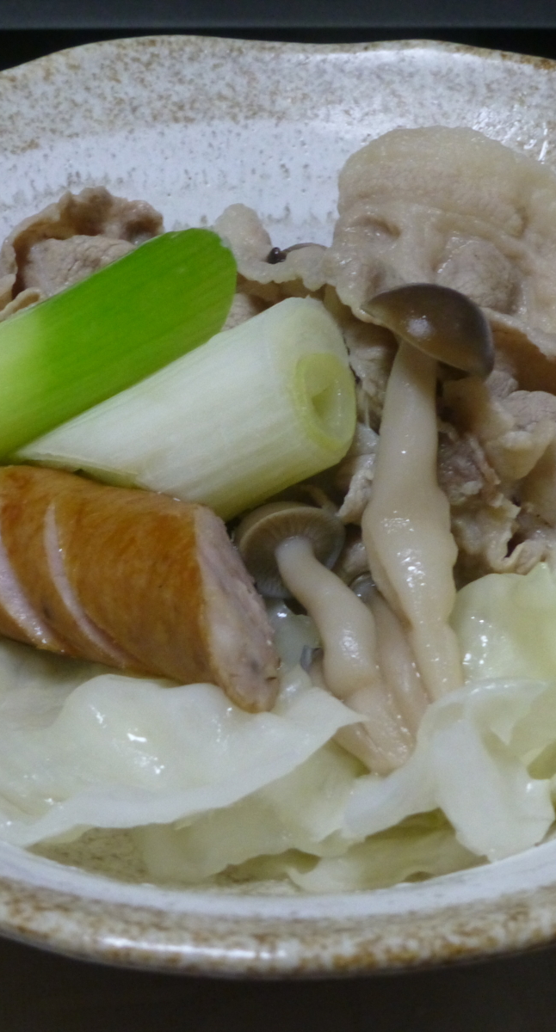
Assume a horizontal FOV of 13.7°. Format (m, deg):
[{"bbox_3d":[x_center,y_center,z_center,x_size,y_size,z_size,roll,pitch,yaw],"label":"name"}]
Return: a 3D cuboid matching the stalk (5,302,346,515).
[{"bbox_3d":[-0.012,-0.011,0.325,0.046,0.024,0.024,-27,46,-9],"label":"stalk"}]

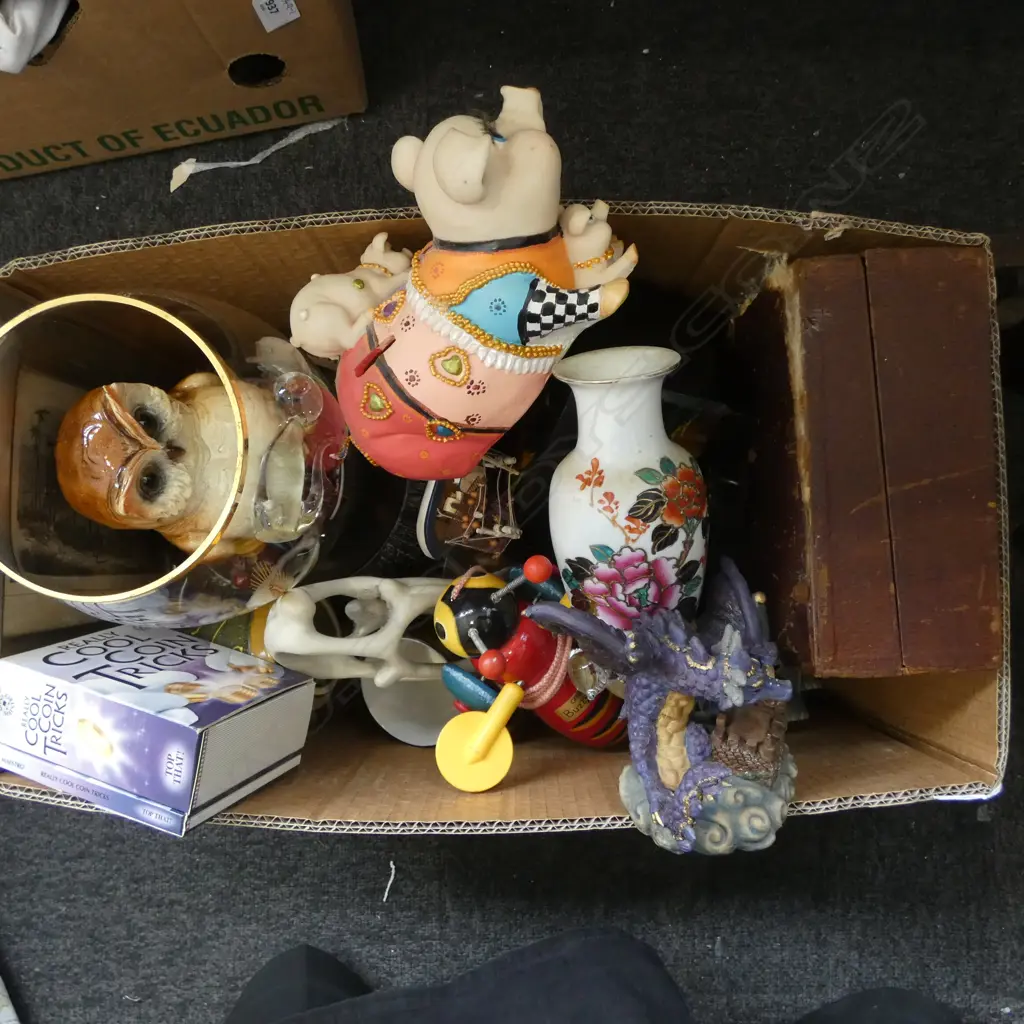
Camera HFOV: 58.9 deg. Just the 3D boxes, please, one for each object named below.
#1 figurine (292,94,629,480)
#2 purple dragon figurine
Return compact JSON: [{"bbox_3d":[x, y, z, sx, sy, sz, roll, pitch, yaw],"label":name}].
[{"bbox_3d":[-0.022,-0.101,0.408,0.140,0.125,0.175,38,124,34],"label":"figurine"},{"bbox_3d":[0.074,0.082,0.415,0.097,0.112,0.108,-26,127,-28],"label":"purple dragon figurine"}]

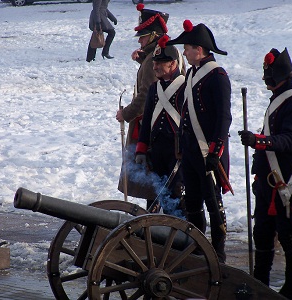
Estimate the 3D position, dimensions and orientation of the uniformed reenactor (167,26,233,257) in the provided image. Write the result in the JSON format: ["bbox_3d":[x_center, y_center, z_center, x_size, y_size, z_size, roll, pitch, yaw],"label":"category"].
[{"bbox_3d":[0.445,-0.075,18.600,0.480,1.880,0.560,-3,6,-32],"label":"uniformed reenactor"}]

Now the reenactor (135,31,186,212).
[{"bbox_3d":[0.175,-0.060,19.250,0.560,1.740,0.420,3,6,28],"label":"reenactor"}]

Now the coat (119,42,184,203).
[{"bbox_3d":[0.059,-0.248,20.100,0.540,1.340,0.560,-1,5,-9],"label":"coat"}]

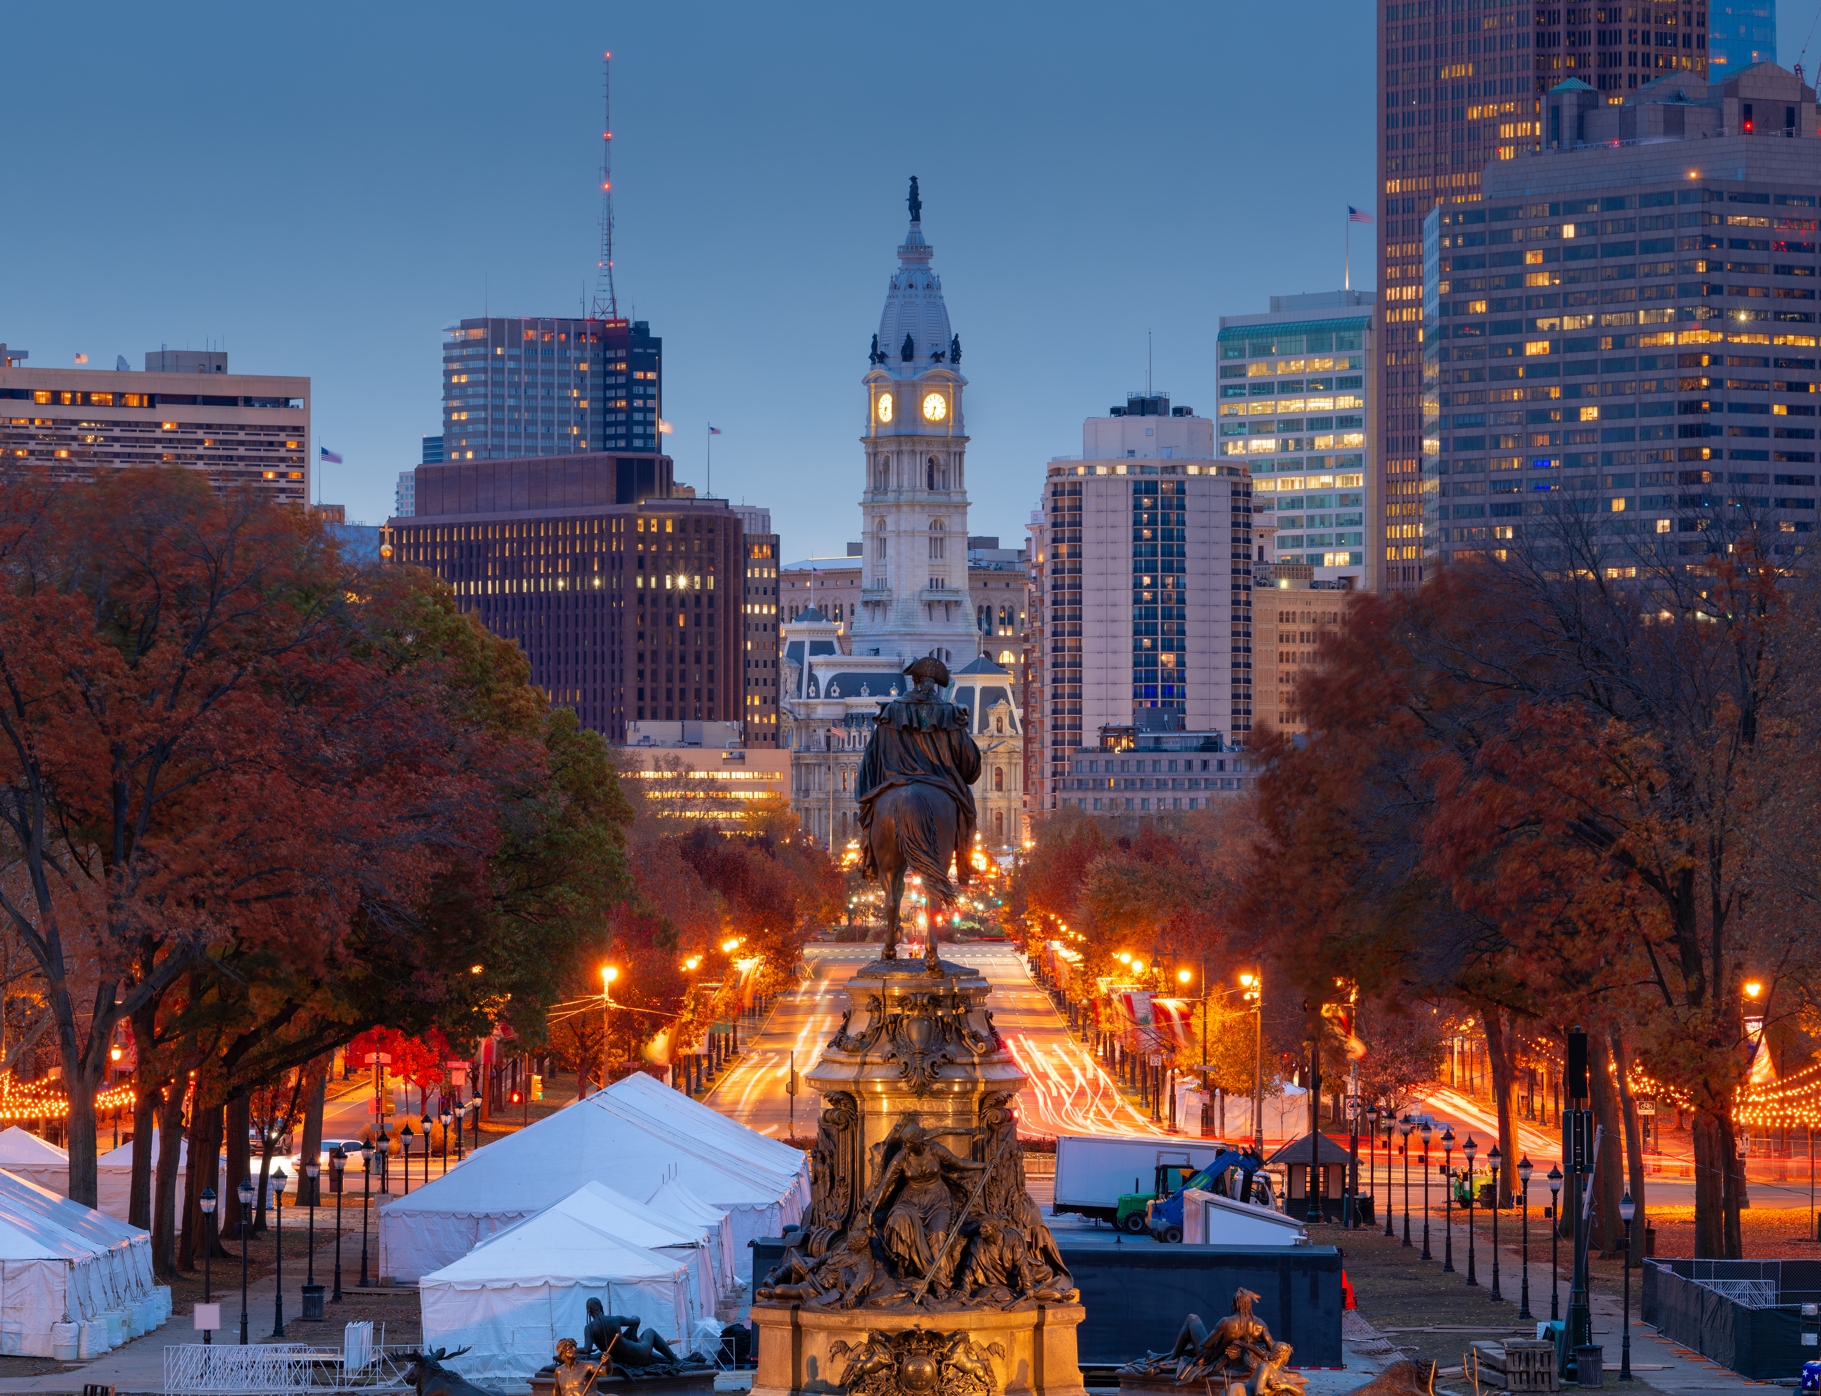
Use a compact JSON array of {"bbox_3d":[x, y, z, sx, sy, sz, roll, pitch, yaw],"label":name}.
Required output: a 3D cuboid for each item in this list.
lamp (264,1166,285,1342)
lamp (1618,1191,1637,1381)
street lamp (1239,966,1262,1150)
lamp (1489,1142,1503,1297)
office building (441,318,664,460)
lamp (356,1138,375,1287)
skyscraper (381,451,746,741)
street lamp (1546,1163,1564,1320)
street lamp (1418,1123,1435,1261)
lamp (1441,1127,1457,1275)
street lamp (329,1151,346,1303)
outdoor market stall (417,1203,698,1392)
[{"bbox_3d":[-16.963,14.910,211.200,0.400,4.570,0.400,0,-1,0],"label":"lamp"},{"bbox_3d":[17.220,14.120,188.700,0.390,4.570,0.390,0,-1,0],"label":"lamp"},{"bbox_3d":[13.269,15.289,305.000,0.950,9.300,0.450,0,-1,0],"label":"street lamp"},{"bbox_3d":[16.302,14.606,218.500,0.410,4.350,0.410,0,-1,0],"label":"lamp"},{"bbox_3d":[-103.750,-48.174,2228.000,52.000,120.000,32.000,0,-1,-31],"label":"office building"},{"bbox_3d":[-16.003,15.131,231.000,0.410,4.350,0.410,0,-1,0],"label":"lamp"},{"bbox_3d":[-72.000,-7.500,1630.000,31.000,83.000,102.000,0,-1,-33],"label":"skyscraper"},{"bbox_3d":[16.299,13.981,198.300,0.410,4.350,0.410,0,-1,0],"label":"street lamp"},{"bbox_3d":[16.302,15.569,248.000,0.410,4.350,0.410,0,-1,0],"label":"street lamp"},{"bbox_3d":[17.113,15.965,249.500,0.400,4.570,0.400,0,-1,0],"label":"lamp"},{"bbox_3d":[-16.828,15.533,231.300,0.400,4.570,0.400,0,-1,0],"label":"street lamp"},{"bbox_3d":[-8.590,14.300,189.300,6.100,4.000,6.300,0,-1,0],"label":"outdoor market stall"}]

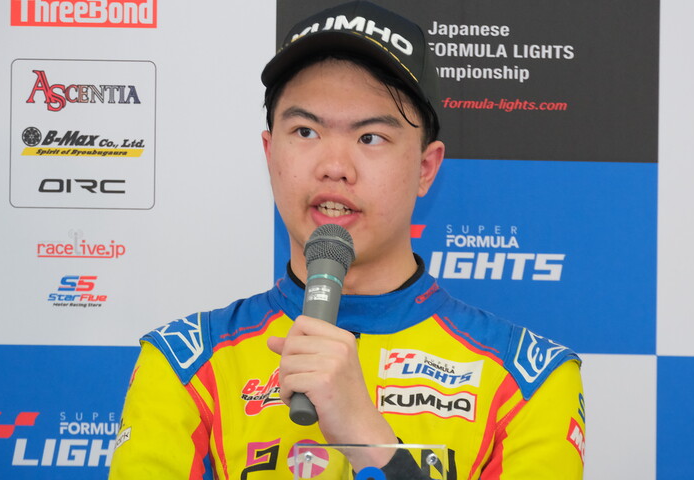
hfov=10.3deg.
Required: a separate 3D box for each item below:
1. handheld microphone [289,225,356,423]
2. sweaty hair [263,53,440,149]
[{"bbox_3d":[-0.029,0.083,3.820,0.051,0.220,0.051,4,-28,8],"label":"handheld microphone"},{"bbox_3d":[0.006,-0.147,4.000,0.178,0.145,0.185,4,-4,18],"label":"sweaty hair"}]

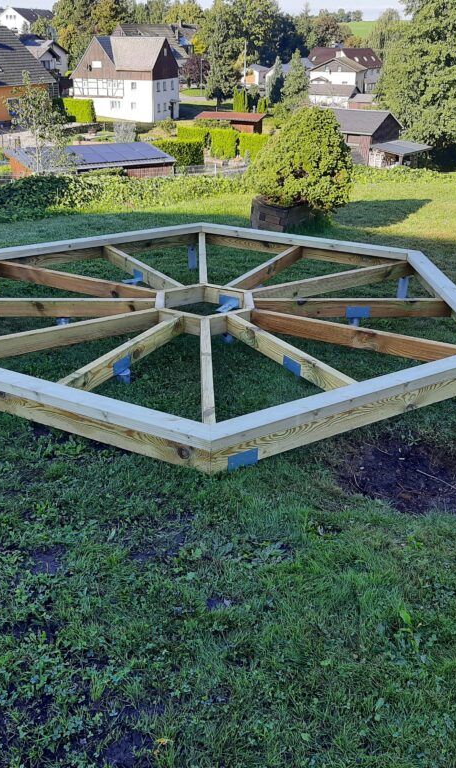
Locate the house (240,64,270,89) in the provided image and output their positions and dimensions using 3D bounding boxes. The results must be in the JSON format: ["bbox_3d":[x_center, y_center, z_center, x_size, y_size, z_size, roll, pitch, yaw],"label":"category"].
[{"bbox_3d":[7.303,-74.094,177.311,5.800,4.560,6.500,14,28,25],"label":"house"}]

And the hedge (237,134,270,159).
[{"bbox_3d":[2.451,-21.234,65.723,2.800,1.972,1.000,1,25,0],"label":"hedge"}]

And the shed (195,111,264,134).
[{"bbox_3d":[0.110,-20.055,58.450,5.600,2.600,3.000,14,28,25],"label":"shed"}]

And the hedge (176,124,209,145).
[{"bbox_3d":[-2.471,-16.849,51.502,2.200,1.900,0.900,15,29,27],"label":"hedge"}]

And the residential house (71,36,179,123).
[{"bbox_3d":[-12.963,-39.299,94.948,10.700,9.600,8.000,9,27,17],"label":"residential house"}]

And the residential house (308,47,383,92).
[{"bbox_3d":[25.998,-73.164,172.661,17.927,9.445,11.000,1,25,0],"label":"residential house"}]

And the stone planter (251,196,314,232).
[{"bbox_3d":[0.597,-1.853,8.107,0.640,0.250,0.600,11,27,20],"label":"stone planter"}]

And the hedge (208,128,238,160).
[{"bbox_3d":[-0.305,-16.372,50.261,1.800,1.900,1.000,11,27,21],"label":"hedge"}]

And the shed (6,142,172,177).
[{"bbox_3d":[-6.700,-10.188,36.760,7.486,2.675,3.610,-14,29,-29],"label":"shed"}]

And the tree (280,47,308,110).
[{"bbox_3d":[9.245,-42.141,101.868,3.700,8.000,3.700,1,25,0],"label":"tree"}]

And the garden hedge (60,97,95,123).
[{"bbox_3d":[-16.572,-30.944,83.534,3.476,2.446,1.300,1,25,0],"label":"garden hedge"}]

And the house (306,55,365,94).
[{"bbox_3d":[22.978,-64.168,154.677,9.600,7.720,12.500,8,26,15],"label":"house"}]

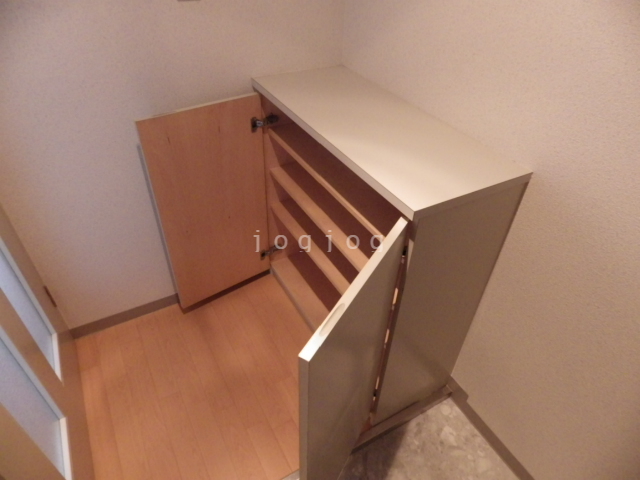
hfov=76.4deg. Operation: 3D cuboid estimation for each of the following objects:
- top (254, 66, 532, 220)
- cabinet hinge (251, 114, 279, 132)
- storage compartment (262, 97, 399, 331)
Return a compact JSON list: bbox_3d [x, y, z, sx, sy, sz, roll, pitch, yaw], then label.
[{"bbox_3d":[0.134,-0.350,1.191,0.355,0.025,0.886,-18,44,-23],"label":"top"},{"bbox_3d":[-0.203,-0.428,1.492,0.102,0.048,0.036,-18,44,-23],"label":"cabinet hinge"},{"bbox_3d":[0.119,0.000,1.411,0.320,0.839,0.827,-18,43,-23],"label":"storage compartment"}]

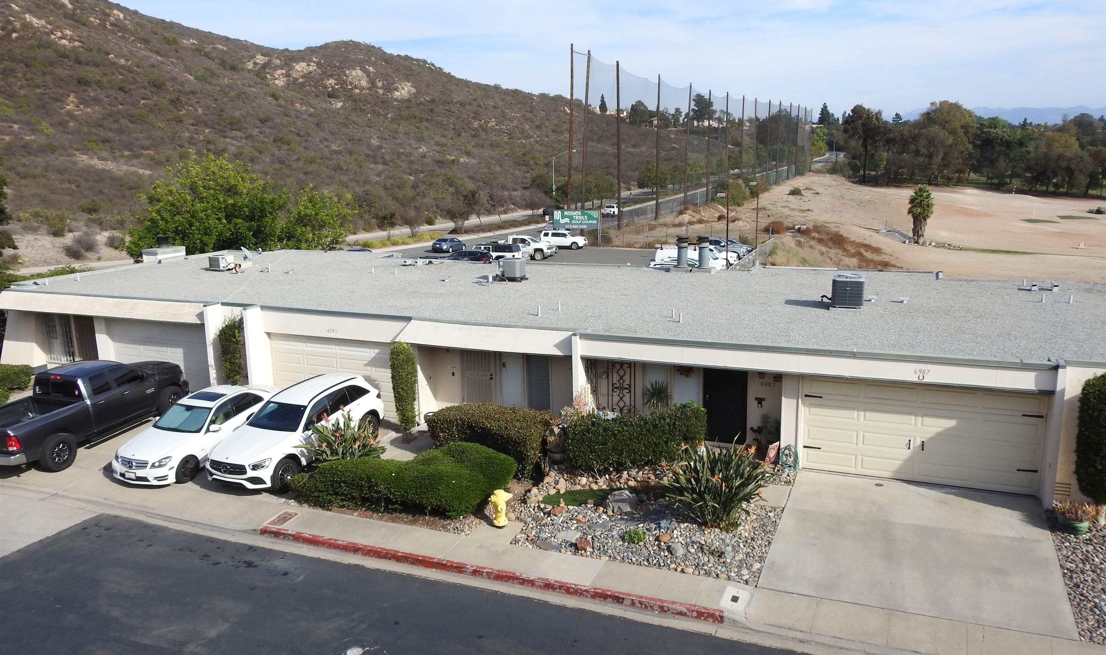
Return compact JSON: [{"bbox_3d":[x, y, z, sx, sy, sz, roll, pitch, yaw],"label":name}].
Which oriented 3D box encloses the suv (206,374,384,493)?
[{"bbox_3d":[-5.973,2.353,20.974,1.900,1.640,4.660,4,16,25],"label":"suv"}]

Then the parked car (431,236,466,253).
[{"bbox_3d":[-10.389,-8.382,90.152,1.790,1.440,4.620,4,13,22],"label":"parked car"}]

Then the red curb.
[{"bbox_3d":[-1.546,4.369,16.072,9.230,0.160,0.180,4,13,23],"label":"red curb"}]

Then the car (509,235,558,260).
[{"bbox_3d":[-2.402,-7.253,81.175,5.900,1.970,2.030,6,14,32],"label":"car"}]

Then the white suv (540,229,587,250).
[{"bbox_3d":[1.017,-8.837,89.927,4.820,1.830,1.980,2,12,17],"label":"white suv"}]

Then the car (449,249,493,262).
[{"bbox_3d":[-7.092,-5.370,70.975,4.750,1.700,1.900,2,12,16],"label":"car"}]

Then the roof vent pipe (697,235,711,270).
[{"bbox_3d":[5.002,-2.492,29.596,0.440,1.100,0.440,4,13,23],"label":"roof vent pipe"}]

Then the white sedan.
[{"bbox_3d":[-8.532,2.448,22.037,1.800,1.450,4.580,4,16,25],"label":"white sedan"}]

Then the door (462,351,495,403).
[{"bbox_3d":[-1.949,1.354,23.434,0.950,2.060,0.080,4,13,23],"label":"door"}]

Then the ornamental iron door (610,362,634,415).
[{"bbox_3d":[1.699,1.634,21.899,0.640,2.030,0.070,4,13,23],"label":"ornamental iron door"}]

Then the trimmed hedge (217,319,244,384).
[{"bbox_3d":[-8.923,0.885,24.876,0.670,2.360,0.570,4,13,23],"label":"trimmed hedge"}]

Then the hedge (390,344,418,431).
[{"bbox_3d":[-3.732,1.512,22.383,0.630,2.350,0.590,-1,12,0],"label":"hedge"}]

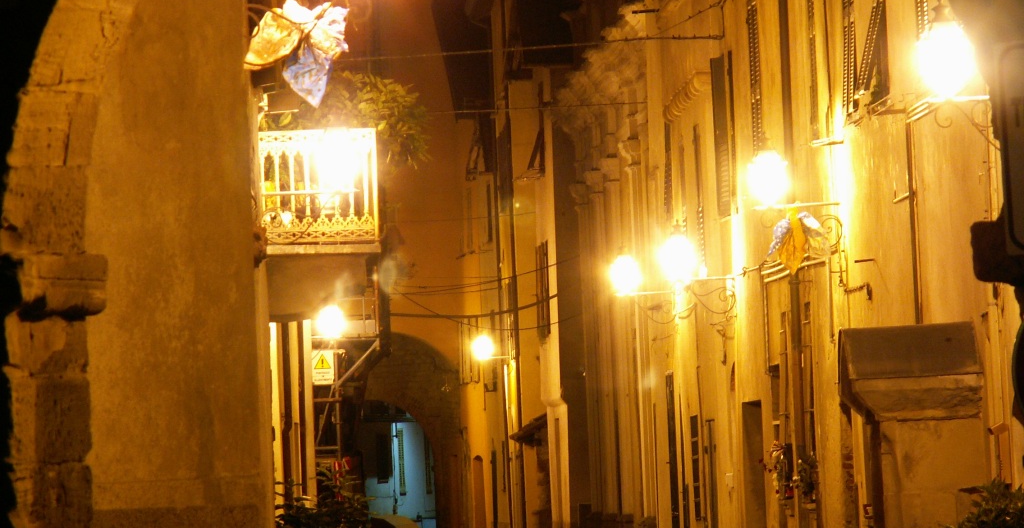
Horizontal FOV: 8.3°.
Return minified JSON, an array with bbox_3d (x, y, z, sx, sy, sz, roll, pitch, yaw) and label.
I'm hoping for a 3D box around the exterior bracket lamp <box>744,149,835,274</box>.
[{"bbox_3d":[2.775,-0.547,69.400,0.900,1.280,0.400,-2,-2,-2],"label":"exterior bracket lamp"}]

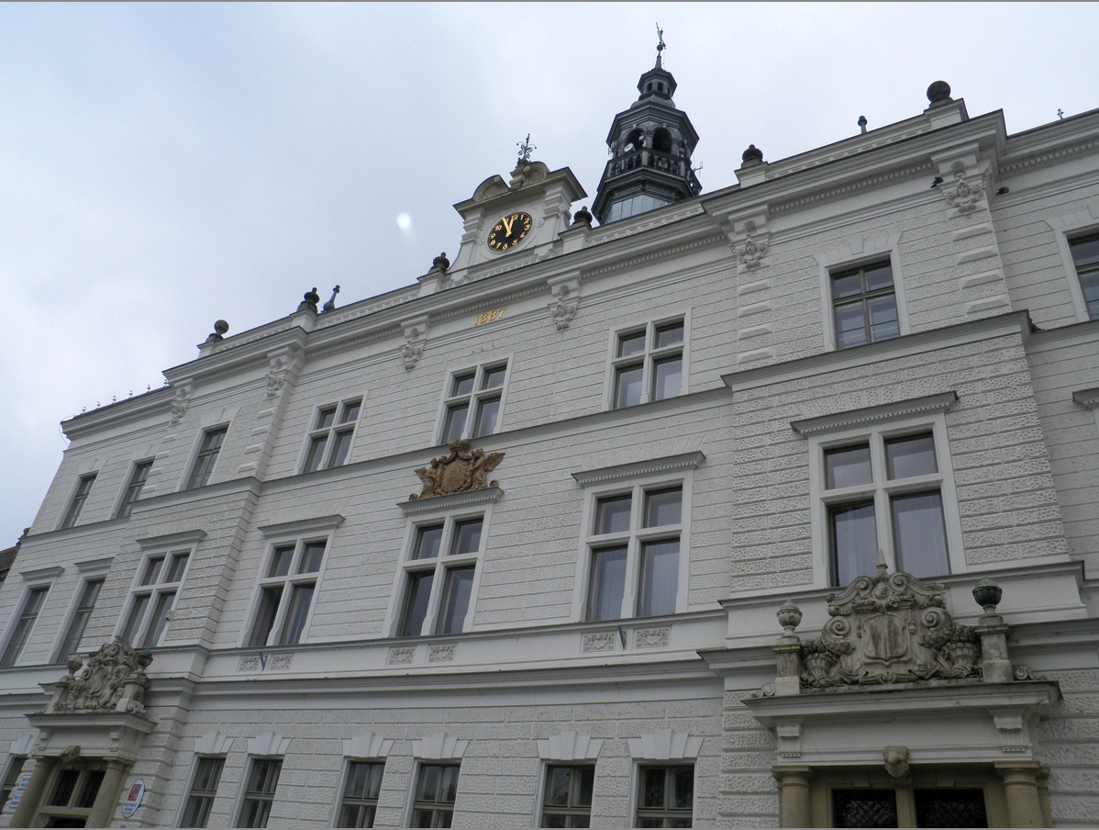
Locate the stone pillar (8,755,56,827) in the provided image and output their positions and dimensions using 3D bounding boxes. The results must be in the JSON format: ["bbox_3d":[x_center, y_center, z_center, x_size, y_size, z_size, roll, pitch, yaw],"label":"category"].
[{"bbox_3d":[-12.075,9.209,20.659,0.540,2.970,0.540,-12,-37,29],"label":"stone pillar"}]

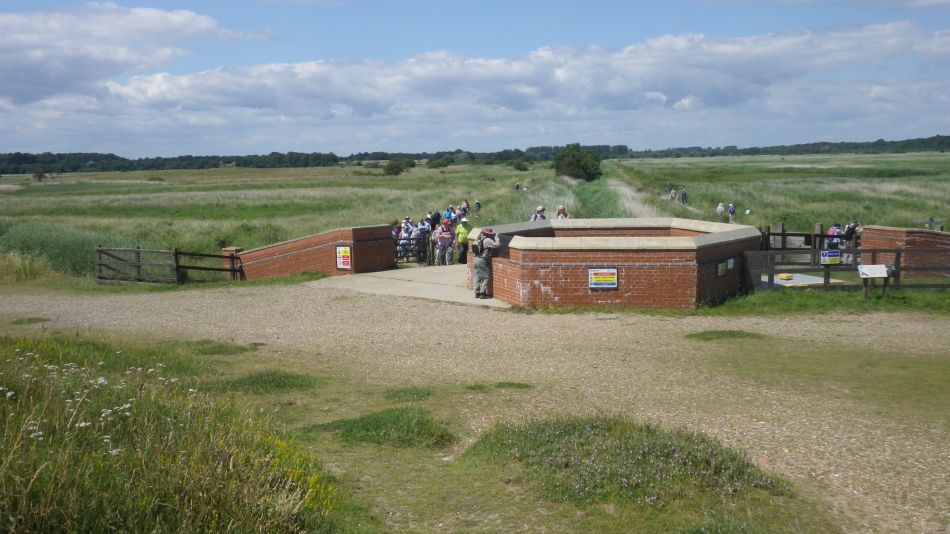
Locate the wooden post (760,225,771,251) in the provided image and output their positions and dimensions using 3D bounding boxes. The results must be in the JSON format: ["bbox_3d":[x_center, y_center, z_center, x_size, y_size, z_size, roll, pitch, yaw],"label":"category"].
[{"bbox_3d":[8.366,-0.579,24.673,0.200,1.219,0.200,3,8,28],"label":"wooden post"}]

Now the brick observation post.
[{"bbox_3d":[3.405,-0.230,21.571,7.350,1.561,6.500,0,7,10],"label":"brick observation post"}]

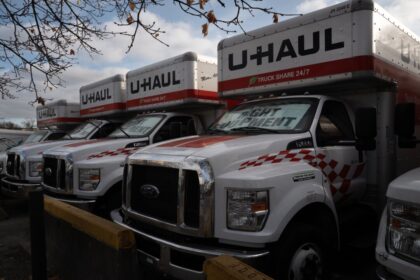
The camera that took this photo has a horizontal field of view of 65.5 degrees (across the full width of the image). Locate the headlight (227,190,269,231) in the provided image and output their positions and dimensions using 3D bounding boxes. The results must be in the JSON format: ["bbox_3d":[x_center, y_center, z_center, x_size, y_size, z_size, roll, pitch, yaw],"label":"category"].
[{"bbox_3d":[0.304,0.568,2.642,0.210,0.335,0.290,1,-1,-45],"label":"headlight"}]

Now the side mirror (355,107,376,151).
[{"bbox_3d":[1.556,-0.115,3.269,0.140,0.450,0.190,1,-1,-45],"label":"side mirror"}]

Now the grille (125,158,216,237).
[{"bbox_3d":[-0.472,0.492,3.190,0.230,0.630,1.390,1,-1,-45],"label":"grille"}]

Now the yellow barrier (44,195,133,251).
[{"bbox_3d":[-1.467,0.880,3.653,0.137,0.152,2.180,1,-1,-42],"label":"yellow barrier"}]

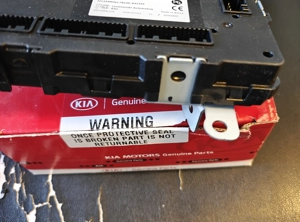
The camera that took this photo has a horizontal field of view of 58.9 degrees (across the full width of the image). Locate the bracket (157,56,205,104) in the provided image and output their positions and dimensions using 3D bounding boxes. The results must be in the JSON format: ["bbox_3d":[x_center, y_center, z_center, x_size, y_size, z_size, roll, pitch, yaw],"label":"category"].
[{"bbox_3d":[0.015,-0.016,0.143,0.022,0.033,0.005,3,51,-2],"label":"bracket"}]

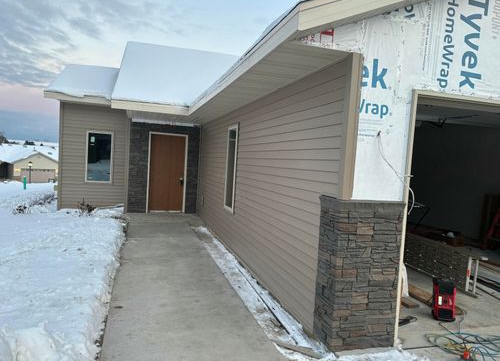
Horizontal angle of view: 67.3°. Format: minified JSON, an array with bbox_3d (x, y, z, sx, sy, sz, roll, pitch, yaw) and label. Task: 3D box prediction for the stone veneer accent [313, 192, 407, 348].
[{"bbox_3d":[0.931,0.778,3.249,0.608,1.232,0.368,2,3,-17],"label":"stone veneer accent"}]

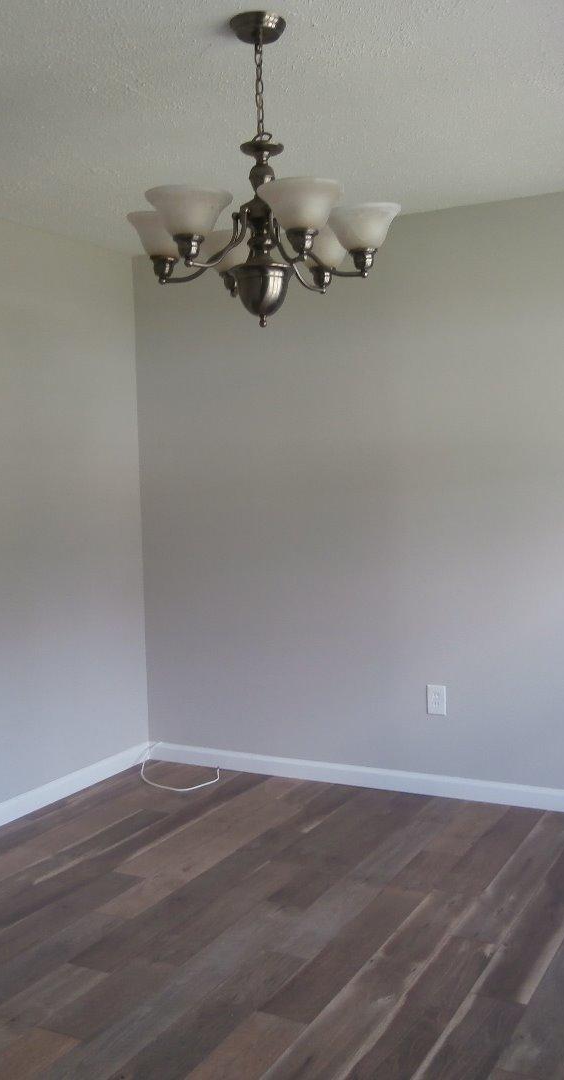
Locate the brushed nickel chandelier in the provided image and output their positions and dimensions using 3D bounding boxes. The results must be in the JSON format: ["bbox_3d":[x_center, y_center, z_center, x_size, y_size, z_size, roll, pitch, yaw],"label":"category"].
[{"bbox_3d":[-0.049,-0.851,2.342,0.650,0.700,0.650,-2,4,0],"label":"brushed nickel chandelier"}]

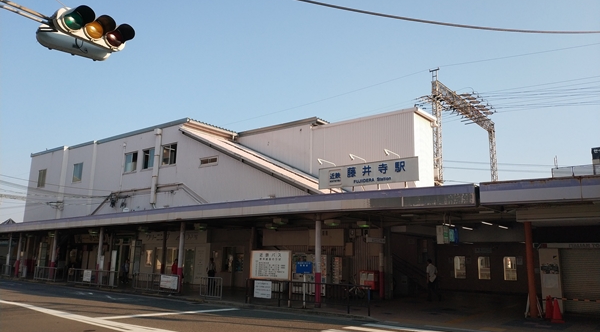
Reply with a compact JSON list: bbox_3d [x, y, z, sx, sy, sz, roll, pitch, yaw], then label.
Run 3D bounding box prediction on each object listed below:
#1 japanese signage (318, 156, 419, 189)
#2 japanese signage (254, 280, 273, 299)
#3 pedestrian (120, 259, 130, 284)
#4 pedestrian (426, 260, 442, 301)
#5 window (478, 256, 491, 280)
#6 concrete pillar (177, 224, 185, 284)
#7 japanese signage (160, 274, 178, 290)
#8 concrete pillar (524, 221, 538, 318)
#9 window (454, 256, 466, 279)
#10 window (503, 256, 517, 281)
[{"bbox_3d":[2.273,0.241,18.300,3.850,0.780,0.170,-8,-15,41],"label":"japanese signage"},{"bbox_3d":[-1.301,4.319,19.400,0.840,0.600,0.030,-7,-13,40],"label":"japanese signage"},{"bbox_3d":[-11.408,6.916,36.428,0.420,1.530,0.460,-6,-12,36],"label":"pedestrian"},{"bbox_3d":[5.303,4.548,22.037,0.450,1.643,0.480,-8,-13,41],"label":"pedestrian"},{"bbox_3d":[10.794,5.975,32.400,0.720,1.280,0.150,-8,-15,41],"label":"window"},{"bbox_3d":[-5.420,4.151,25.266,0.190,3.191,0.190,-7,-13,40],"label":"concrete pillar"},{"bbox_3d":[-5.732,5.125,24.400,1.180,0.570,0.040,-8,-15,41],"label":"japanese signage"},{"bbox_3d":[6.864,3.046,16.433,0.230,2.796,0.230,-7,-13,40],"label":"concrete pillar"},{"bbox_3d":[9.611,6.093,33.300,0.720,1.260,0.150,-8,-15,41],"label":"window"},{"bbox_3d":[10.421,5.091,27.500,0.680,1.233,0.100,-7,-13,40],"label":"window"}]

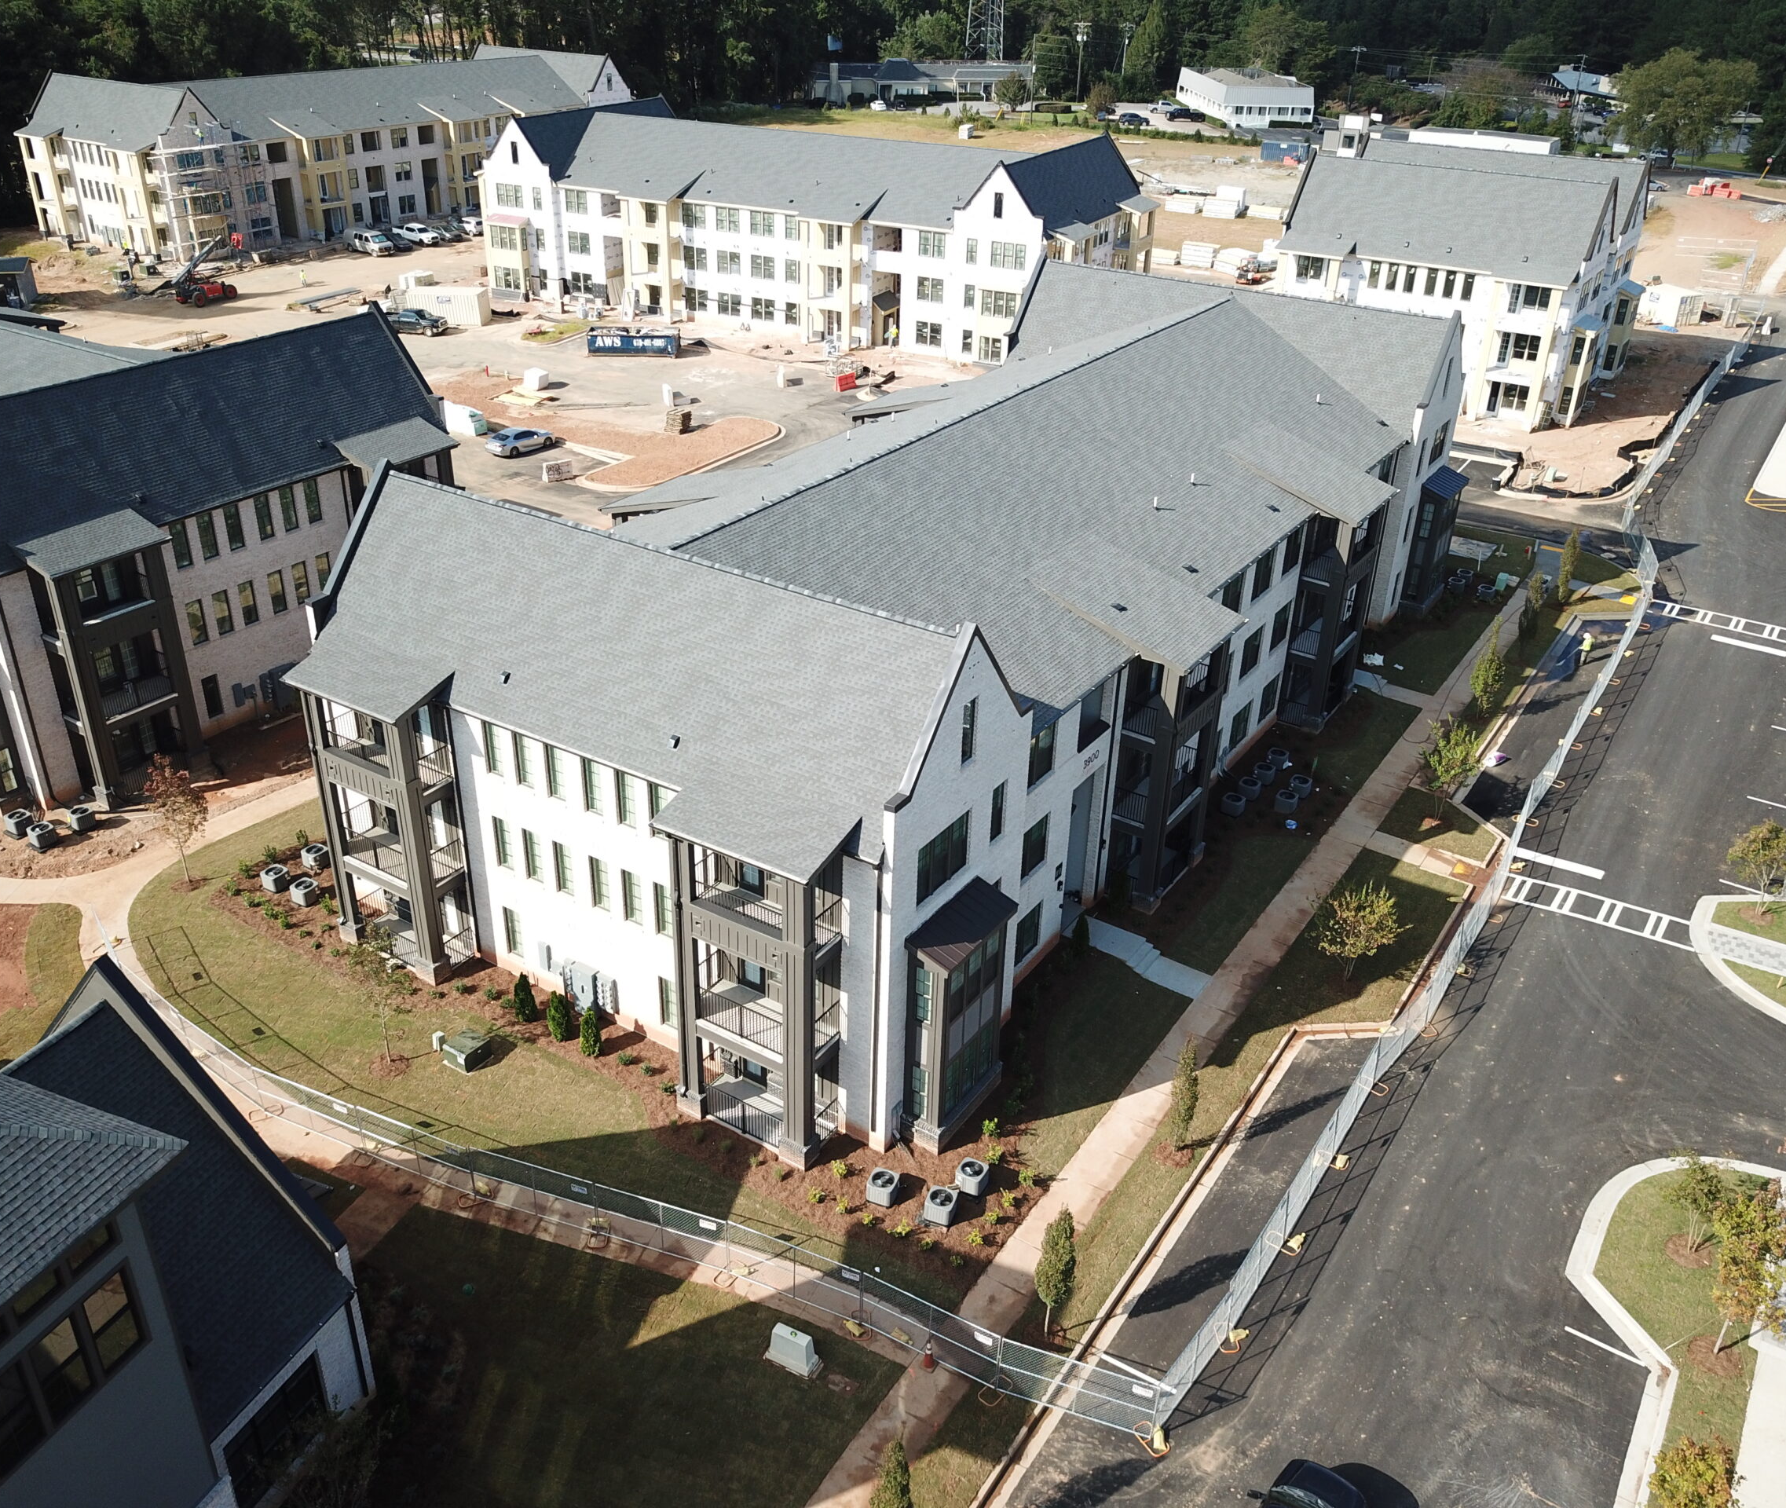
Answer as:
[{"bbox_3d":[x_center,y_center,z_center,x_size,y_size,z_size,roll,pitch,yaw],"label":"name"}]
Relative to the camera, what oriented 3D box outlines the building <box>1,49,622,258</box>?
[{"bbox_3d":[-57.883,-68.880,168.257,25.000,14.900,69.700,17,32,26],"label":"building"}]

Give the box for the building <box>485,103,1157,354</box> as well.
[{"bbox_3d":[-7.161,-44.518,125.804,54.900,14.800,25.000,15,31,24],"label":"building"}]

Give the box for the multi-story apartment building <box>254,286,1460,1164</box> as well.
[{"bbox_3d":[4.999,-8.378,61.912,24.295,14.791,55.153,19,33,28],"label":"multi-story apartment building"}]

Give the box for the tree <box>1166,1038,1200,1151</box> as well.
[{"bbox_3d":[7.990,9.305,41.099,0.780,3.970,0.780,19,33,28],"label":"tree"}]

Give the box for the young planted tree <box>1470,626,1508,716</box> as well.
[{"bbox_3d":[25.705,-3.551,64.465,1.500,4.400,1.500,18,32,28],"label":"young planted tree"}]

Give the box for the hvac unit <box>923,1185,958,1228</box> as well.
[{"bbox_3d":[1.269,11.905,39.643,0.680,0.590,0.690,11,30,16],"label":"hvac unit"}]

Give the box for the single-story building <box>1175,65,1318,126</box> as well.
[{"bbox_3d":[62.666,-117.394,269.807,16.947,6.200,37.268,-1,29,-5],"label":"single-story building"}]

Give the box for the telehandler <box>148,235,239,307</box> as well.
[{"bbox_3d":[-58.808,-41.067,128.449,2.500,5.100,7.300,13,30,20],"label":"telehandler"}]

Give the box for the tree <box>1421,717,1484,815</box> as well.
[{"bbox_3d":[21.291,0.660,57.187,2.350,4.200,2.350,18,32,28],"label":"tree"}]

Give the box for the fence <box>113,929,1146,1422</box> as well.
[{"bbox_3d":[-9.511,11.002,39.263,33.603,1.860,2.200,15,31,23],"label":"fence"}]

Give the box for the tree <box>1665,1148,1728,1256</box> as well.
[{"bbox_3d":[20.499,11.732,38.845,1.900,3.000,1.900,18,32,28],"label":"tree"}]

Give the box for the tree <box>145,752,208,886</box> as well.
[{"bbox_3d":[-24.307,2.248,51.157,1.800,5.000,1.800,19,33,28],"label":"tree"}]

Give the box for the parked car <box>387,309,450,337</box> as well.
[{"bbox_3d":[-38.515,-34.550,120.616,5.800,1.900,2.000,5,28,7],"label":"parked car"}]

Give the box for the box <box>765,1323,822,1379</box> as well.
[{"bbox_3d":[-2.345,13.909,35.459,1.110,0.790,0.580,15,31,23],"label":"box"}]

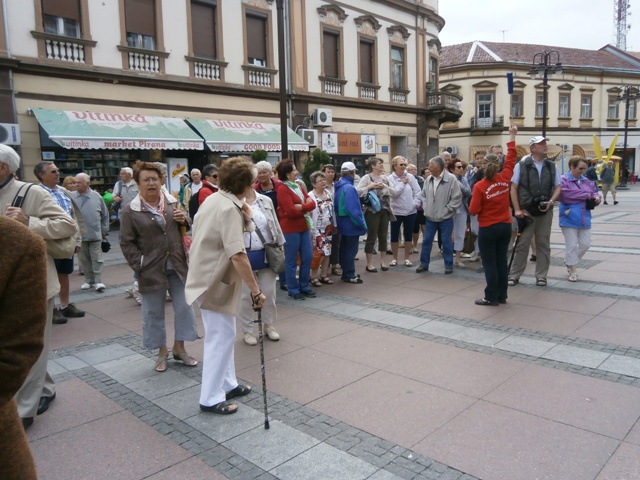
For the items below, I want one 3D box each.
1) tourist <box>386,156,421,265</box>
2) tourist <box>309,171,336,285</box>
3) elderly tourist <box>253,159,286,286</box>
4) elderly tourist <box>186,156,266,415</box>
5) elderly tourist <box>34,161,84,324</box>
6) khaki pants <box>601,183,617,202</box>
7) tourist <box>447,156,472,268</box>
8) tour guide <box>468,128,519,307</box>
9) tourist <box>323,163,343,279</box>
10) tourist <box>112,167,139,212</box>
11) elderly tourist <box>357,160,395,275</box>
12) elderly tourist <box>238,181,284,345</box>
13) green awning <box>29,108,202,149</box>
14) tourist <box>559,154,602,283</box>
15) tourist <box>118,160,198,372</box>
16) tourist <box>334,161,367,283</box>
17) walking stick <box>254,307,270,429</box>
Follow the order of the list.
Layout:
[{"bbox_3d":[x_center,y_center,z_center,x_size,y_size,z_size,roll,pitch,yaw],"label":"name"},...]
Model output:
[{"bbox_3d":[1.322,-0.465,7.700,0.540,1.722,0.350,-2,7,-3],"label":"tourist"},{"bbox_3d":[0.021,-0.171,6.720,0.460,1.559,0.340,-5,7,-23],"label":"tourist"},{"bbox_3d":[-0.691,-0.198,6.330,0.500,1.678,0.320,-4,7,-12],"label":"elderly tourist"},{"bbox_3d":[-0.601,0.285,3.090,0.470,1.622,0.470,-6,8,-28],"label":"elderly tourist"},{"bbox_3d":[-2.887,0.012,5.237,0.420,1.714,0.500,2,8,24],"label":"elderly tourist"},{"bbox_3d":[12.233,-1.999,20.361,0.520,0.820,0.360,0,8,12],"label":"khaki pants"},{"bbox_3d":[2.168,-0.425,7.495,0.500,1.670,0.360,-8,10,-40],"label":"tourist"},{"bbox_3d":[1.946,-0.283,5.392,0.500,1.971,0.420,-4,8,-17],"label":"tour guide"},{"bbox_3d":[0.168,-0.303,7.217,0.500,1.641,0.360,-5,8,-25],"label":"tourist"},{"bbox_3d":[-3.204,-0.364,8.211,0.540,1.730,0.380,-3,8,-12],"label":"tourist"},{"bbox_3d":[0.845,-0.392,7.320,0.550,1.707,0.380,-4,7,-16],"label":"elderly tourist"},{"bbox_3d":[-0.540,0.122,4.360,0.520,1.613,0.380,-2,7,-1],"label":"elderly tourist"},{"bbox_3d":[-5.799,-3.242,14.365,4.454,1.125,1.390,-8,10,-40],"label":"green awning"},{"bbox_3d":[3.495,-0.295,6.435,0.500,1.624,0.400,-2,7,-6],"label":"tourist"},{"bbox_3d":[-1.288,0.199,3.738,0.560,1.606,0.400,-5,8,-24],"label":"tourist"},{"bbox_3d":[0.435,-0.258,6.850,0.380,1.701,0.500,-4,7,-18],"label":"tourist"},{"bbox_3d":[-0.332,0.704,2.745,0.110,0.759,0.045,-6,4,-30],"label":"walking stick"}]

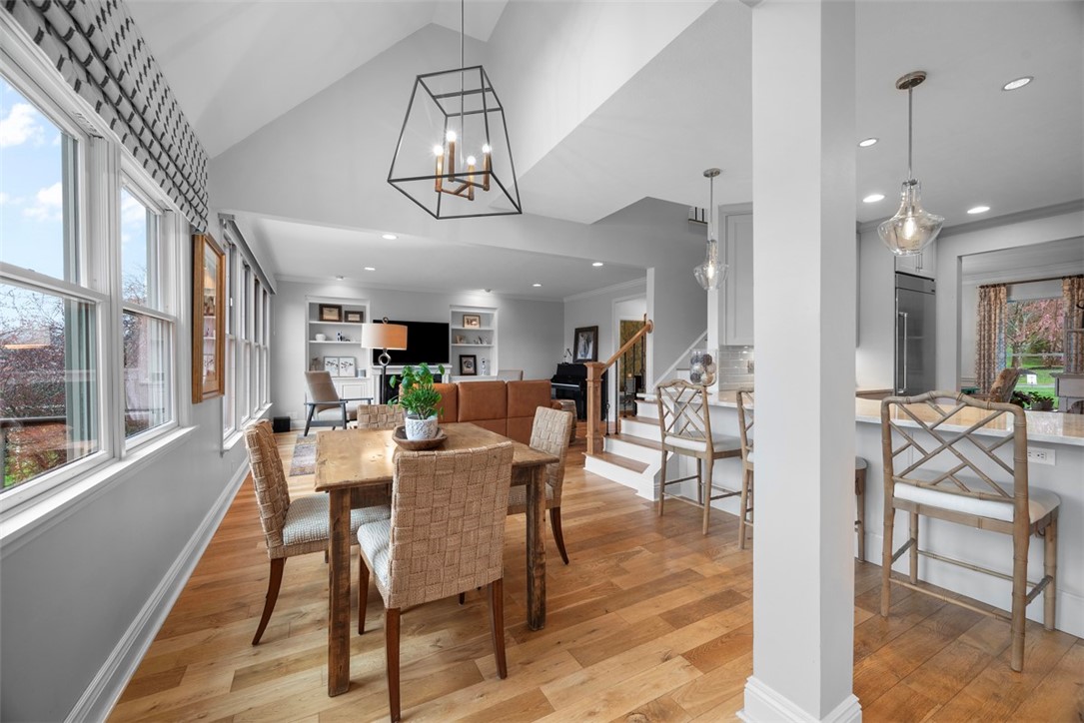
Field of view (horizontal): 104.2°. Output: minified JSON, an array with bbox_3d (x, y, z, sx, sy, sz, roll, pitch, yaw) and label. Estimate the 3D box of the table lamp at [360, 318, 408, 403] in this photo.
[{"bbox_3d":[-1.717,0.365,4.600,0.470,1.700,0.470,0,0,-28],"label":"table lamp"}]

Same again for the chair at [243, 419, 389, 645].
[{"bbox_3d":[-1.075,0.758,2.122,0.630,0.915,0.460,0,0,-25],"label":"chair"}]

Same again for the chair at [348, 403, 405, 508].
[{"bbox_3d":[-0.974,0.758,2.793,0.460,0.915,0.630,0,0,-24],"label":"chair"}]

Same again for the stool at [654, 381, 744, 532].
[{"bbox_3d":[1.251,0.678,3.245,0.530,1.075,0.500,0,0,-30],"label":"stool"}]

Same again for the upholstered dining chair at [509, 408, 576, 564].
[{"bbox_3d":[-0.195,0.758,2.590,0.630,0.915,0.460,0,0,-30],"label":"upholstered dining chair"}]

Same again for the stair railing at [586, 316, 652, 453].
[{"bbox_3d":[0.917,0.255,4.864,0.900,1.540,0.150,0,0,-28],"label":"stair railing"}]

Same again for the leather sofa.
[{"bbox_3d":[-0.951,0.738,5.577,2.240,0.955,0.950,0,0,-28],"label":"leather sofa"}]

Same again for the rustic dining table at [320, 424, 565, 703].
[{"bbox_3d":[-0.662,0.831,2.283,0.980,0.769,1.318,0,0,-27],"label":"rustic dining table"}]

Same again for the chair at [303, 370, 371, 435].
[{"bbox_3d":[-3.411,0.695,7.094,0.800,1.040,0.700,0,0,8],"label":"chair"}]

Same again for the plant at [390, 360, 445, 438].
[{"bbox_3d":[-0.642,0.225,2.170,0.260,0.430,0.260,0,0,-28],"label":"plant"}]

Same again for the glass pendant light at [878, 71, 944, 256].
[{"bbox_3d":[1.981,-1.055,2.265,0.268,0.940,0.268,0,0,-28],"label":"glass pendant light"}]

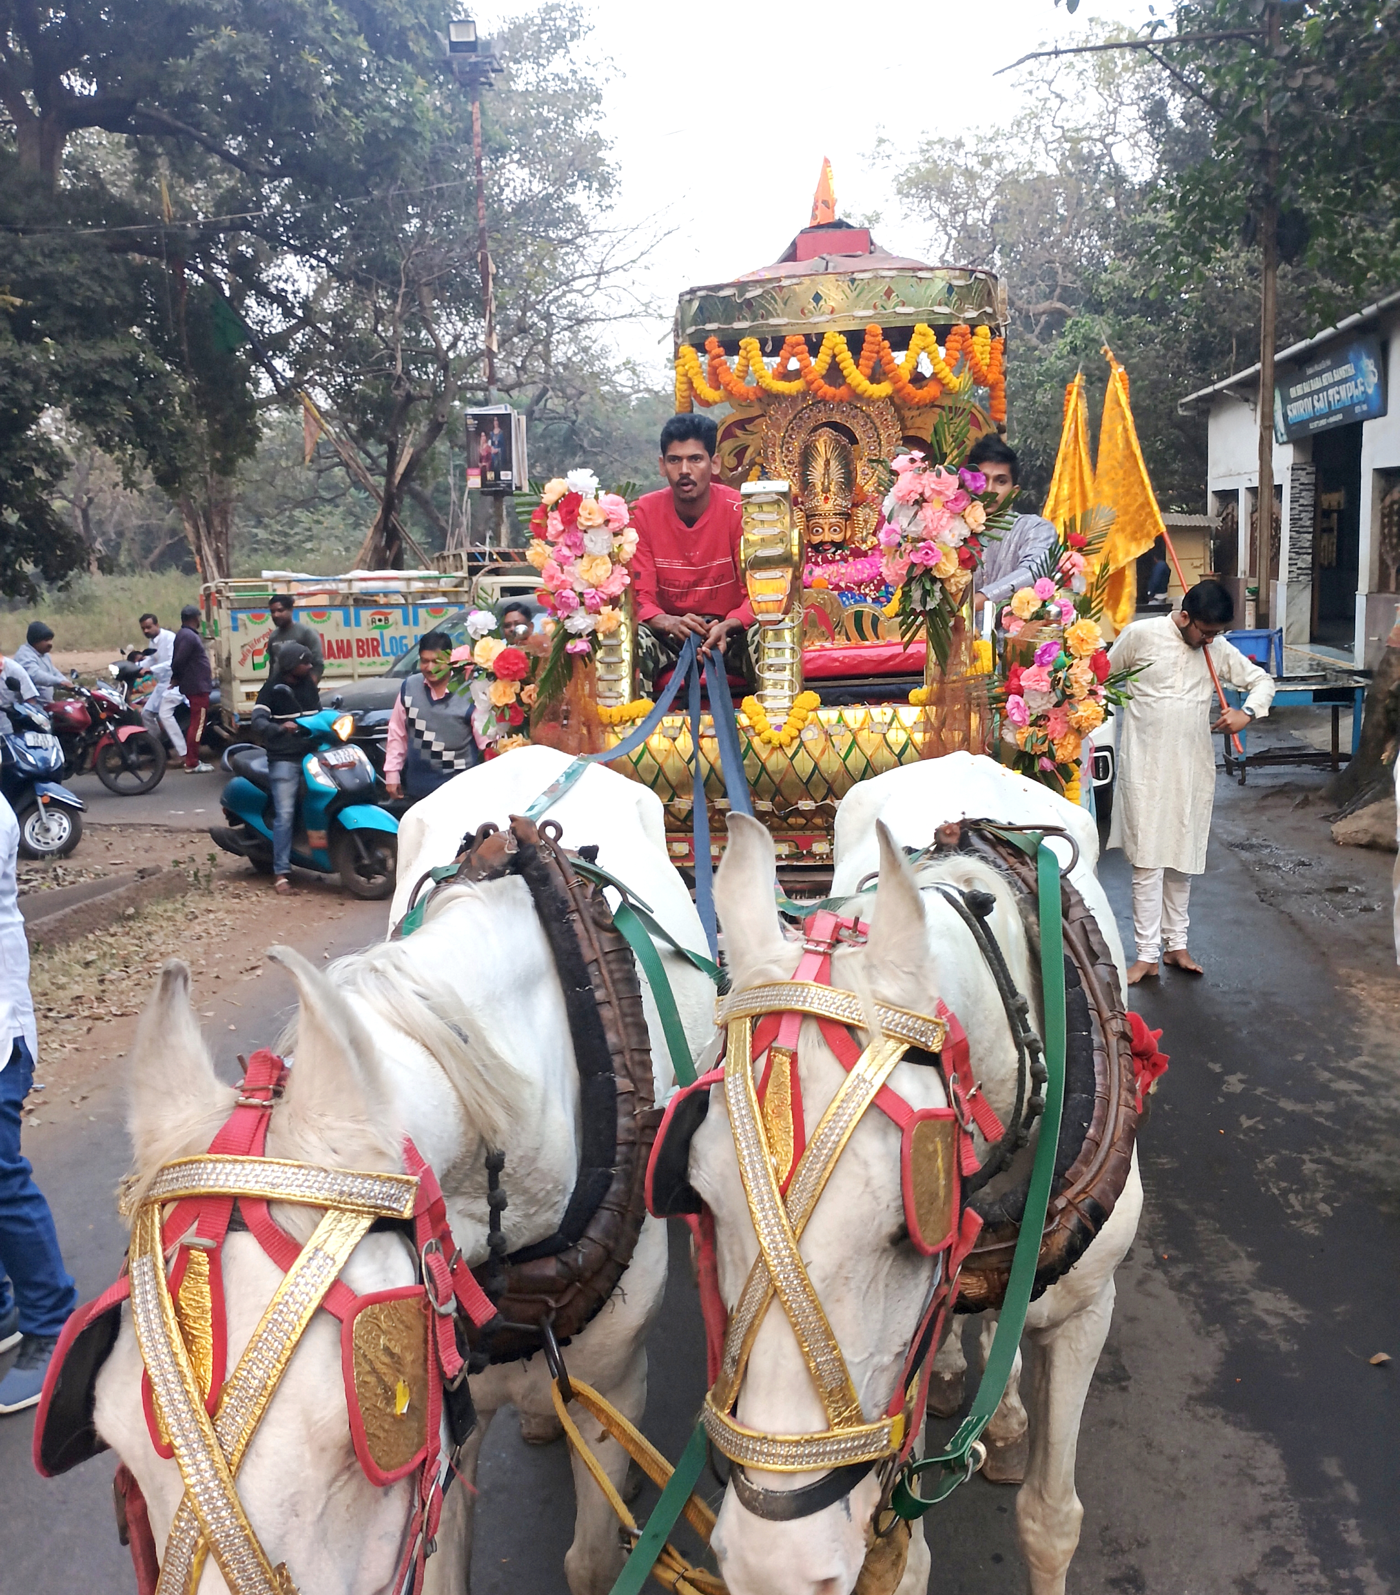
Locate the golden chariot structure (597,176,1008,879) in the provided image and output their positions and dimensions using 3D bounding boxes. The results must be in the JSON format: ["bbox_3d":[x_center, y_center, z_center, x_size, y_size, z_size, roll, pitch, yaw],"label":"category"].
[{"bbox_3d":[0.460,-0.613,5.150,1.400,3.050,2.400,1,7,14],"label":"golden chariot structure"}]

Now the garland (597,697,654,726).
[{"bbox_3d":[-0.203,-0.228,4.050,0.155,0.085,0.085,-2,10,-2],"label":"garland"}]

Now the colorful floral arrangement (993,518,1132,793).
[{"bbox_3d":[0.974,-0.381,4.050,0.370,0.720,0.300,1,7,14],"label":"colorful floral arrangement"}]

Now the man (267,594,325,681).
[{"bbox_3d":[-3.301,-0.829,12.442,0.500,1.700,0.320,4,11,30],"label":"man"}]

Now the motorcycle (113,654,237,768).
[{"bbox_3d":[-5.517,-0.891,15.405,0.680,1.150,1.760,7,13,41],"label":"motorcycle"}]

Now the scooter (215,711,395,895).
[{"bbox_3d":[-2.387,-0.028,9.124,1.780,1.150,0.700,7,13,43],"label":"scooter"}]

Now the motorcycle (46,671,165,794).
[{"bbox_3d":[-5.880,-0.568,13.700,1.950,1.100,0.720,-2,7,-4],"label":"motorcycle"}]

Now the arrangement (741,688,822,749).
[{"bbox_3d":[0.216,-0.208,4.000,0.210,0.170,0.140,1,7,14],"label":"arrangement"}]

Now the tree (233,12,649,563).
[{"bbox_3d":[-4.603,-7.986,26.969,7.500,11.600,7.000,-5,10,-17],"label":"tree"}]

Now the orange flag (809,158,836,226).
[{"bbox_3d":[0.456,-2.252,5.600,0.100,0.250,0.070,-2,10,-3],"label":"orange flag"}]

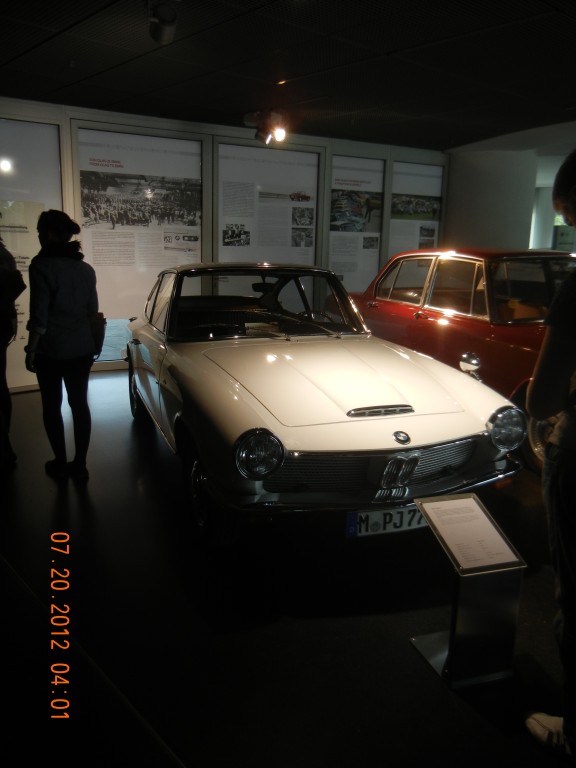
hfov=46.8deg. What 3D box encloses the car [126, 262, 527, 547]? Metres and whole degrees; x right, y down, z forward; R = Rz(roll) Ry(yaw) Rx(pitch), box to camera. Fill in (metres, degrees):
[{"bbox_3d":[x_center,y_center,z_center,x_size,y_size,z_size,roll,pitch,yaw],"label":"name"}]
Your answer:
[{"bbox_3d":[-0.237,-0.165,4.540,1.580,1.280,4.060,-4,14,-21],"label":"car"}]

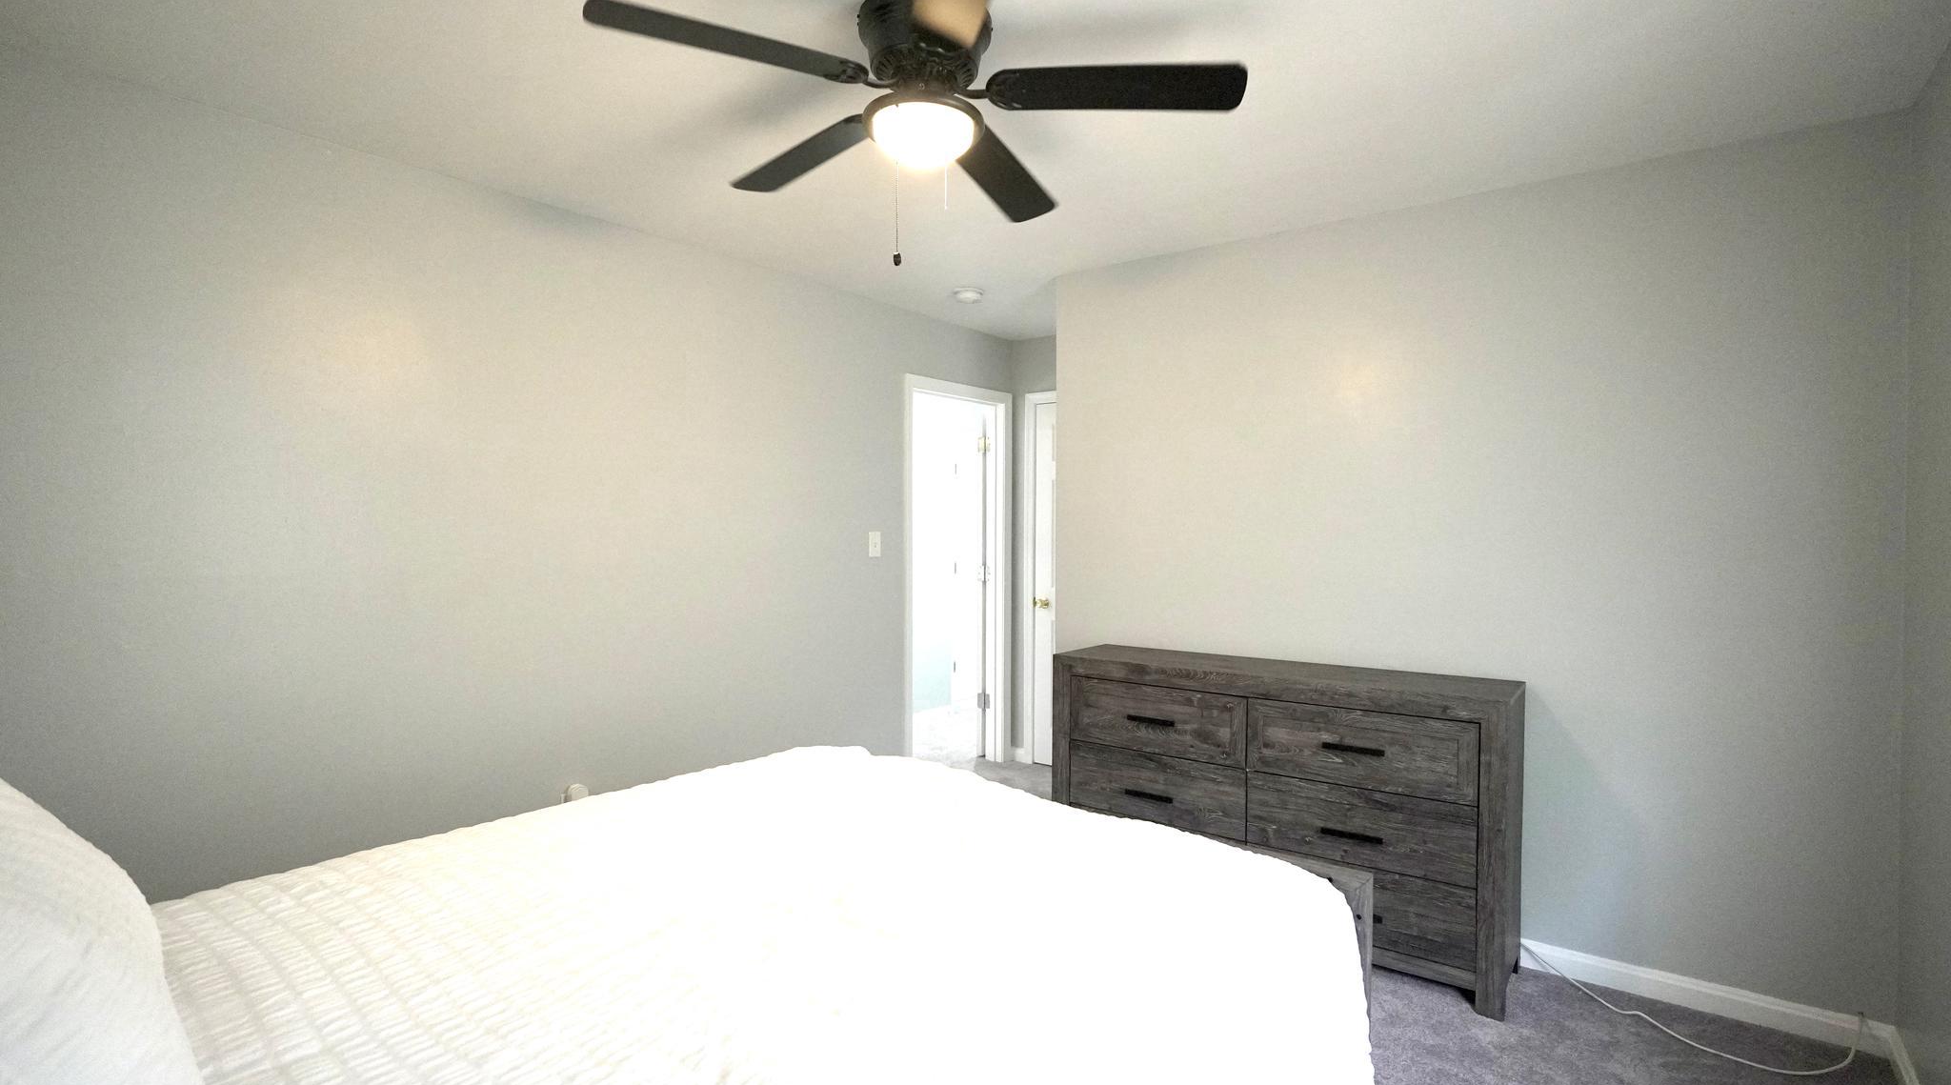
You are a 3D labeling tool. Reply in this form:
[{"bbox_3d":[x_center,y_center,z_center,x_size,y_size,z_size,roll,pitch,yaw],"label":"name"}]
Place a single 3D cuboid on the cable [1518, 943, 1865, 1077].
[{"bbox_3d":[1.934,1.272,2.388,0.770,0.100,0.250,1,1,38],"label":"cable"}]

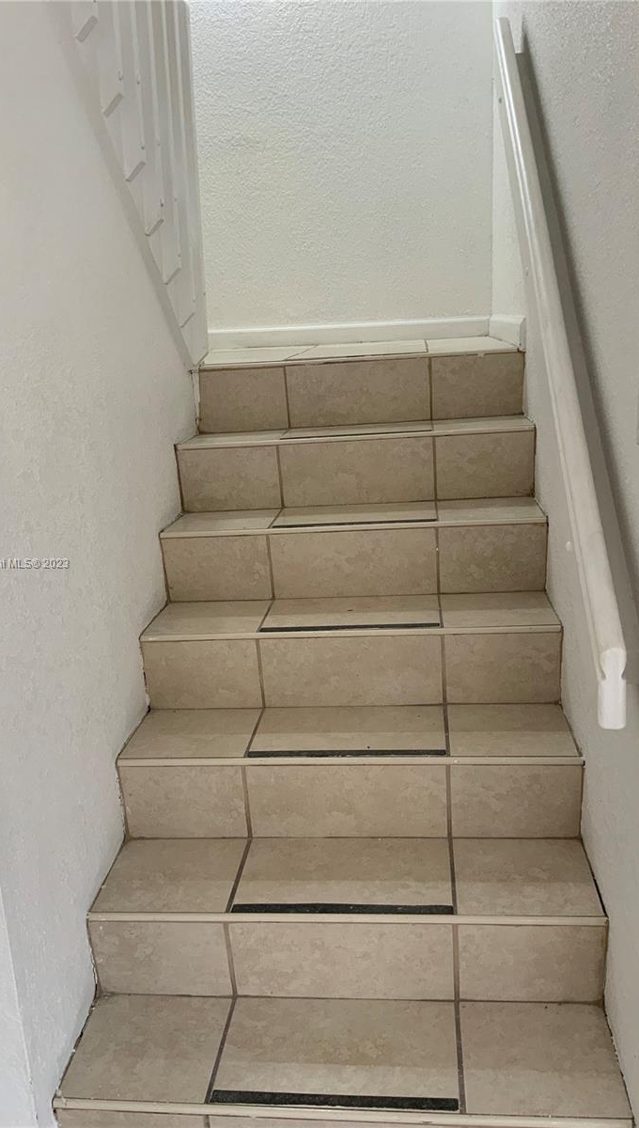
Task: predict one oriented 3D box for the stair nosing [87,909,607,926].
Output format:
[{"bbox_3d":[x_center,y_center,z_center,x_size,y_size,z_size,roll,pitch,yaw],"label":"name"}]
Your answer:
[{"bbox_3d":[0.035,0.655,1.740,0.956,0.015,0.016,-2,16,7],"label":"stair nosing"}]

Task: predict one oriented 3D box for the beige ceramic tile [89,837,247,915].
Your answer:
[{"bbox_3d":[-0.300,0.641,1.949,0.272,0.010,0.257,-2,16,7],"label":"beige ceramic tile"}]

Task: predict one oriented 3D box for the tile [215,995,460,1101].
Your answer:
[{"bbox_3d":[0.037,0.863,1.667,0.413,0.012,0.246,-2,16,7],"label":"tile"}]

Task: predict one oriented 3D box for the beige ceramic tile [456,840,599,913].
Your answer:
[{"bbox_3d":[0.393,0.607,1.827,0.261,0.012,0.251,-2,16,7],"label":"beige ceramic tile"}]

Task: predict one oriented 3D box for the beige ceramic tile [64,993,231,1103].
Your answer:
[{"bbox_3d":[-0.322,0.907,1.774,0.278,0.010,0.255,-2,16,7],"label":"beige ceramic tile"}]

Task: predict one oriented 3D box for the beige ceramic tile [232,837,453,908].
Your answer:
[{"bbox_3d":[0.052,0.629,1.909,0.421,0.010,0.257,-2,16,7],"label":"beige ceramic tile"}]

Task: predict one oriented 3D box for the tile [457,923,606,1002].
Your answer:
[{"bbox_3d":[0.386,0.730,1.731,0.261,0.166,0.012,-2,16,7],"label":"tile"}]

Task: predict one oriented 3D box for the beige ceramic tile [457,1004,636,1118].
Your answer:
[{"bbox_3d":[0.386,0.866,1.660,0.264,0.010,0.256,-2,16,7],"label":"beige ceramic tile"}]

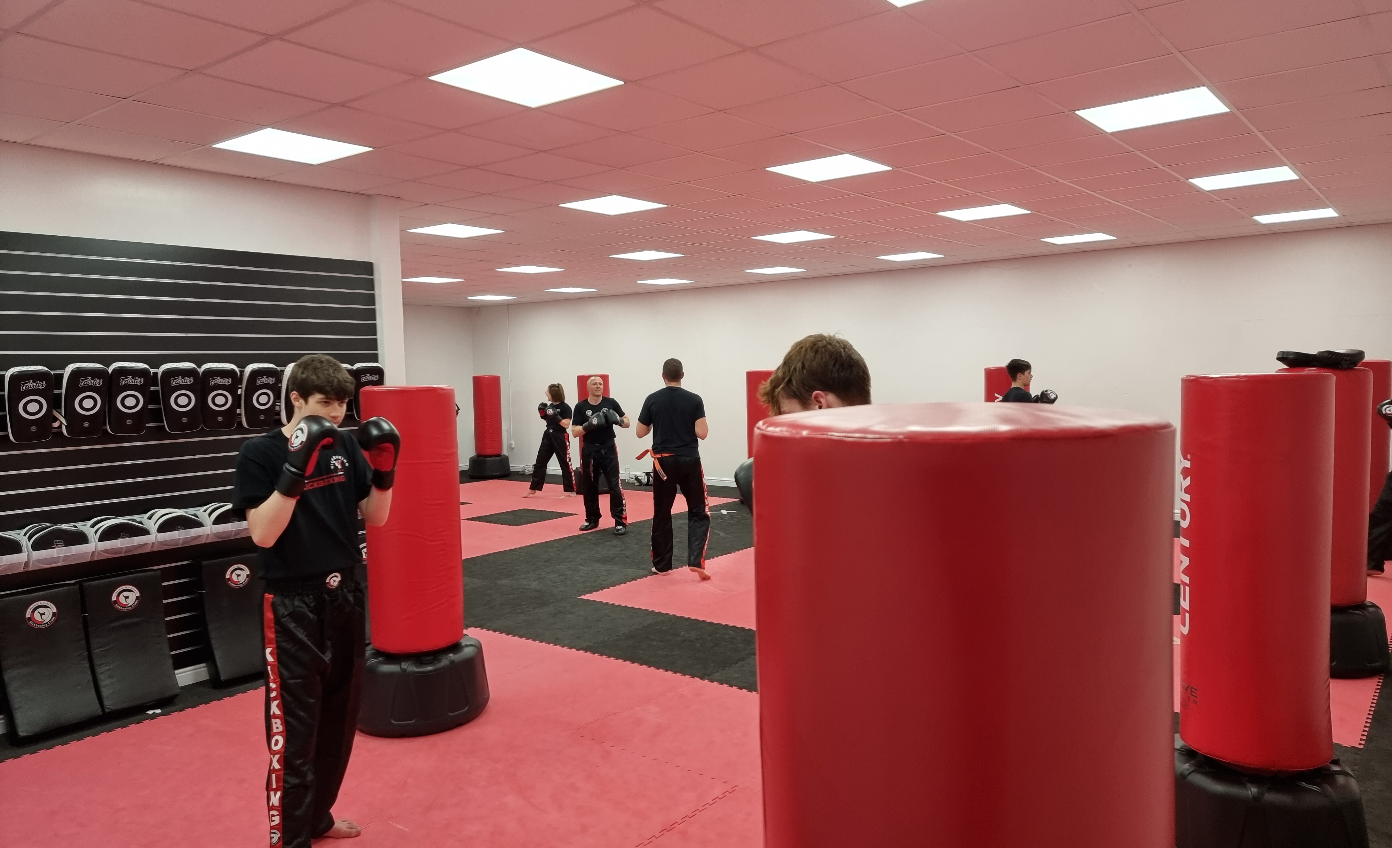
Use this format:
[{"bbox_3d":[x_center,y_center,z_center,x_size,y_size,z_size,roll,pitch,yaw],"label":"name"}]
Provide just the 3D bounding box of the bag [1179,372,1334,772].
[{"bbox_3d":[1.933,0.474,3.336,0.457,1.295,0.457,1,4,30],"label":"bag"}]

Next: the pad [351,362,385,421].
[{"bbox_3d":[-2.108,-0.207,6.210,0.110,0.380,0.190,1,4,38],"label":"pad"}]

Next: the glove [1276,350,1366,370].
[{"bbox_3d":[3.479,-0.357,5.378,0.410,0.100,0.250,1,4,33],"label":"glove"}]

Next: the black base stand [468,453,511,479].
[{"bbox_3d":[-3.460,0.722,16.200,0.670,0.330,0.670,-1,3,0],"label":"black base stand"}]

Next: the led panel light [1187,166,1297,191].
[{"bbox_3d":[3.724,-1.670,6.546,0.595,0.035,0.595,1,4,39],"label":"led panel light"}]

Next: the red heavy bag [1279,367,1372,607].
[{"bbox_3d":[3.584,0.328,5.533,0.460,1.316,0.460,-1,3,0],"label":"red heavy bag"}]

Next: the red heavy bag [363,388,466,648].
[{"bbox_3d":[-1.435,0.461,4.904,0.457,1.295,0.457,-2,3,-16],"label":"red heavy bag"}]

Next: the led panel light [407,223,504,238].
[{"bbox_3d":[-1.995,-1.615,8.040,0.595,0.035,0.595,1,4,39],"label":"led panel light"}]

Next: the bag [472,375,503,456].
[{"bbox_3d":[-3.564,-0.137,16.538,0.460,1.316,0.460,-1,3,0],"label":"bag"}]

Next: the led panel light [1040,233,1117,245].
[{"bbox_3d":[3.780,-1.832,9.504,0.595,0.030,0.595,1,4,39],"label":"led panel light"}]

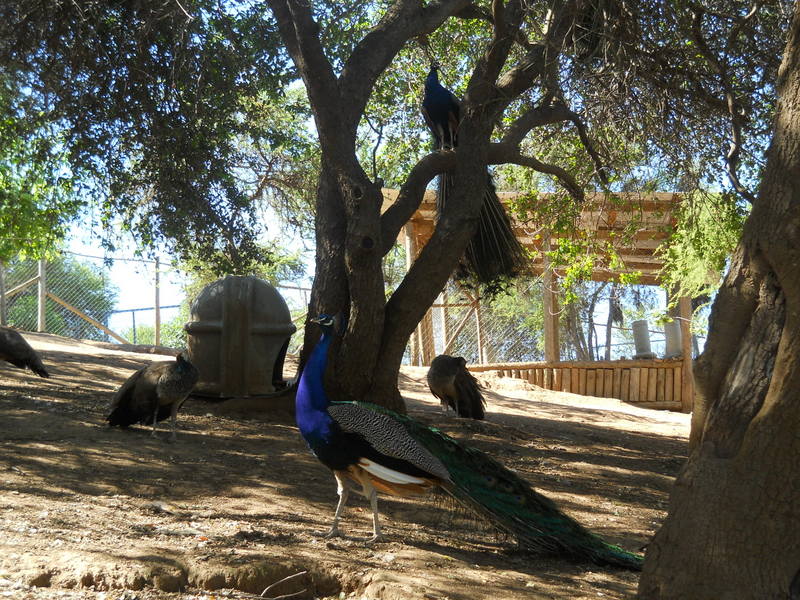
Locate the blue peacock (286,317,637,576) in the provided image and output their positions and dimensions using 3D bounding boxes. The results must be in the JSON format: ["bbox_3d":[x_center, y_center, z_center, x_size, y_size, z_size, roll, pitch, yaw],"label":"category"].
[{"bbox_3d":[0.340,0.550,5.400,1.500,1.000,0.350,0,1,-5],"label":"blue peacock"}]

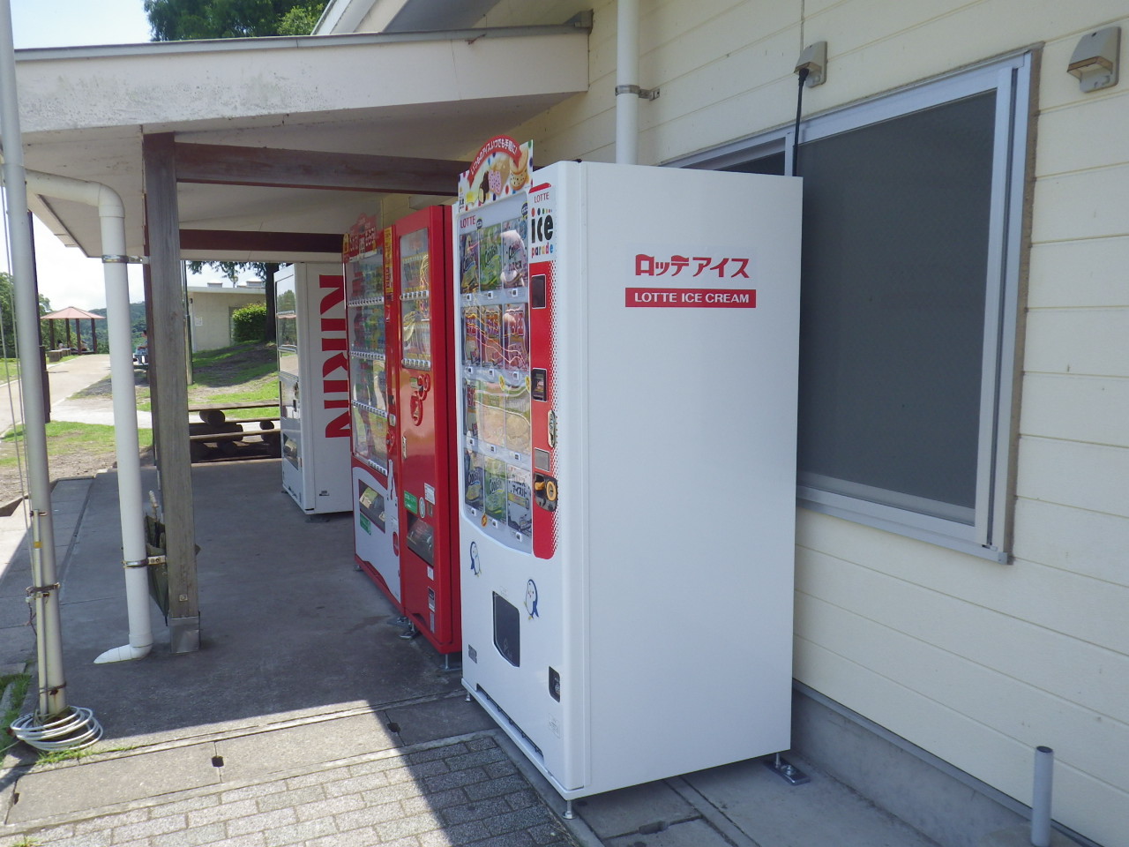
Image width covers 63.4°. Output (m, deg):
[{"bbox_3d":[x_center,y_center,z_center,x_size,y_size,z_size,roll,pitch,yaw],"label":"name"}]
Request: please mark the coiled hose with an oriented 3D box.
[{"bbox_3d":[-1.786,1.068,3.223,0.290,0.068,0.270,-3,7,-24],"label":"coiled hose"}]

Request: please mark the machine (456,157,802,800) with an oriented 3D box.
[{"bbox_3d":[0.164,0.148,3.165,0.803,1.851,0.986,-3,7,-24],"label":"machine"}]

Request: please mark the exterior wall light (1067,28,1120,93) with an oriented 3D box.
[{"bbox_3d":[1.135,-0.781,1.964,0.056,0.120,0.092,-3,7,-24],"label":"exterior wall light"}]

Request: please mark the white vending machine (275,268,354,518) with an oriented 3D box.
[{"bbox_3d":[-1.826,-0.292,7.348,0.750,1.873,1.350,-3,7,-24],"label":"white vending machine"}]

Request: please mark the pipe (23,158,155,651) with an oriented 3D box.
[{"bbox_3d":[-2.019,-0.013,3.851,0.425,2.091,0.100,-3,7,-24],"label":"pipe"}]

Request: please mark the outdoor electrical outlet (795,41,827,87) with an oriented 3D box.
[{"bbox_3d":[0.750,-1.095,2.794,0.056,0.120,0.093,-3,7,-24],"label":"outdoor electrical outlet"}]

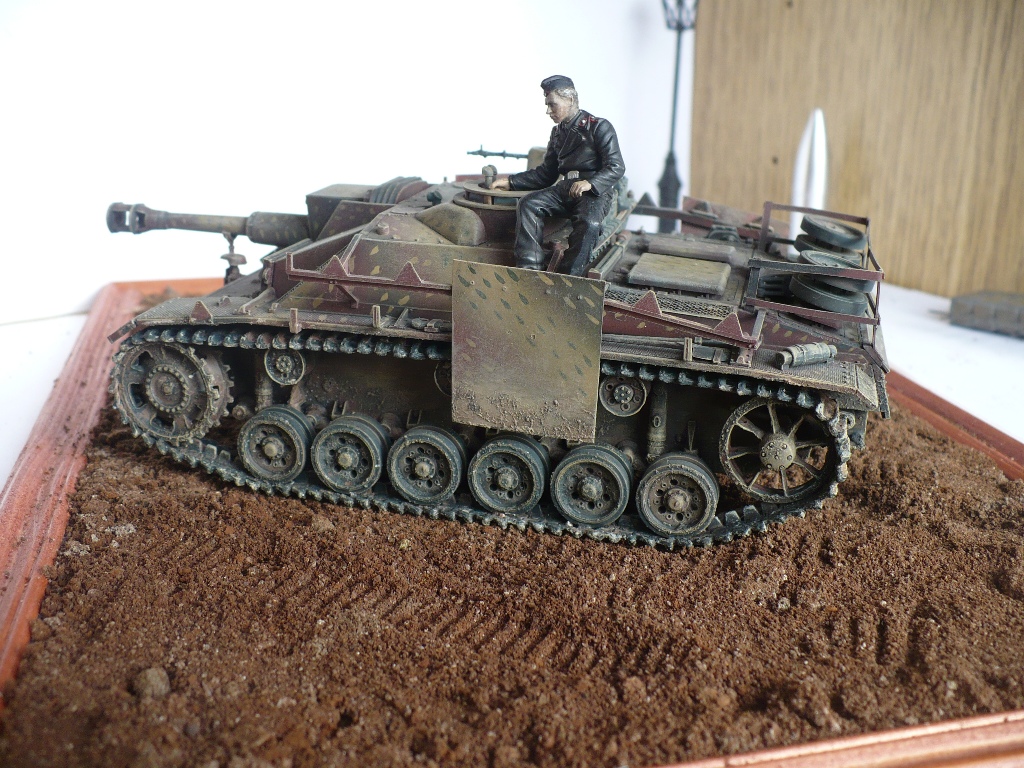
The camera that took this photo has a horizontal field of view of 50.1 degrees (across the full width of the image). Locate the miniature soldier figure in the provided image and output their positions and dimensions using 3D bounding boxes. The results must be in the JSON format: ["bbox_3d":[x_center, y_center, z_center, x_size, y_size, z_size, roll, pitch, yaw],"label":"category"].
[{"bbox_3d":[0.005,-0.039,0.207,0.028,0.037,0.022,18,26,38],"label":"miniature soldier figure"}]

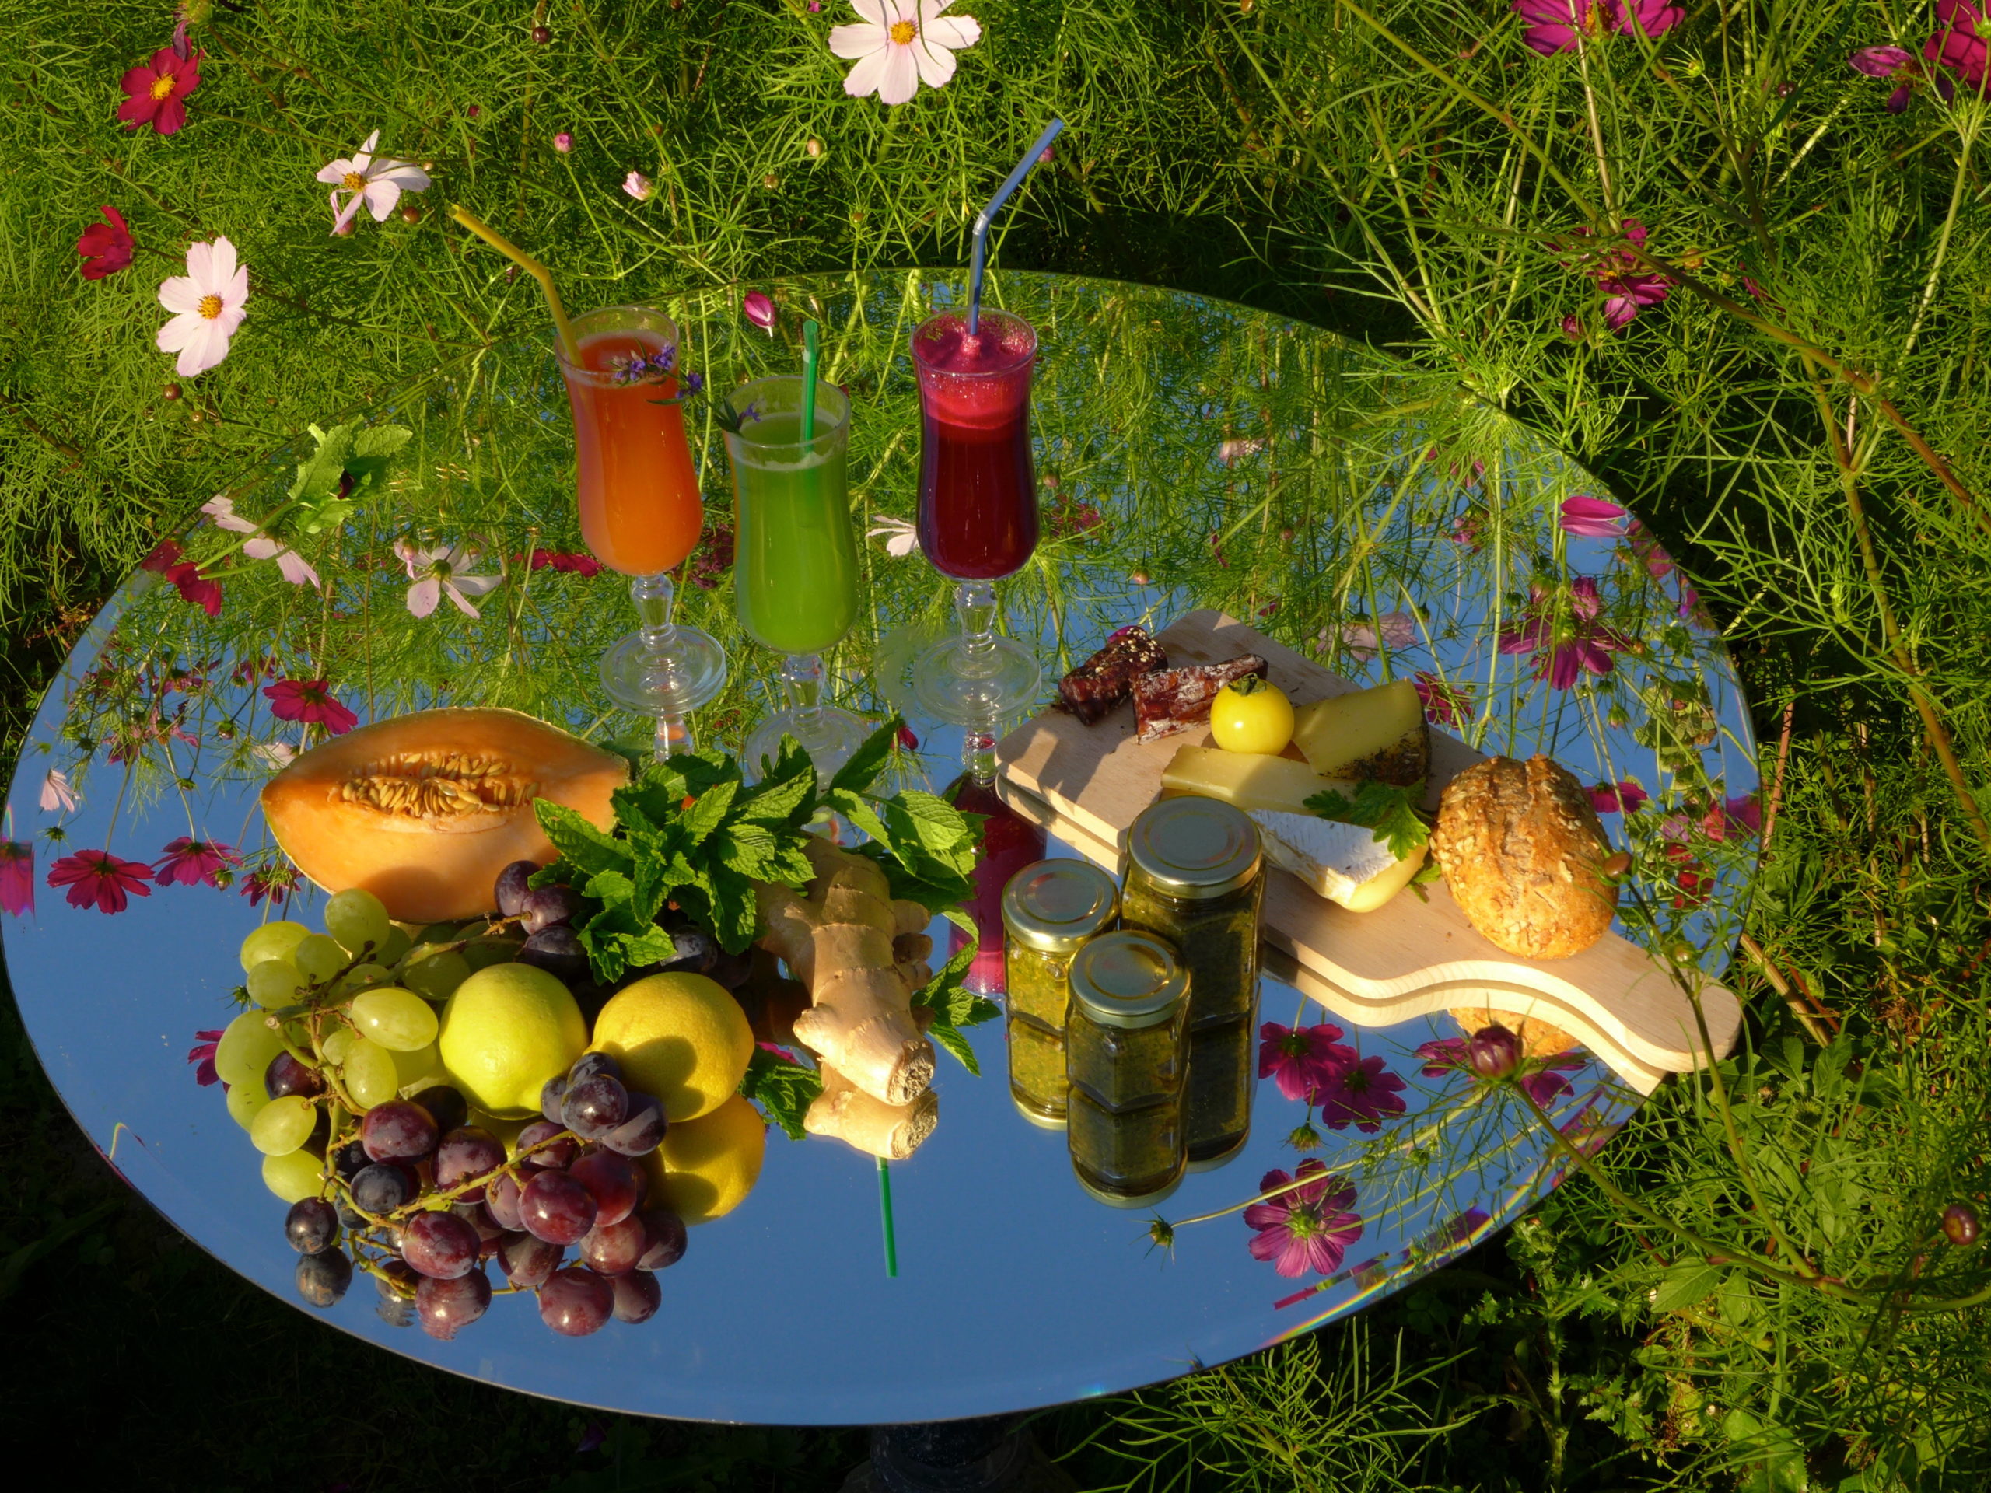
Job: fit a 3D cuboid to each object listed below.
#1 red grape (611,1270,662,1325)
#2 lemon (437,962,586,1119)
[{"bbox_3d":[-0.132,0.201,0.983,0.022,0.023,0.024,-1,40,1],"label":"red grape"},{"bbox_3d":[-0.185,0.112,1.032,0.058,0.058,0.063,-16,42,-15],"label":"lemon"}]

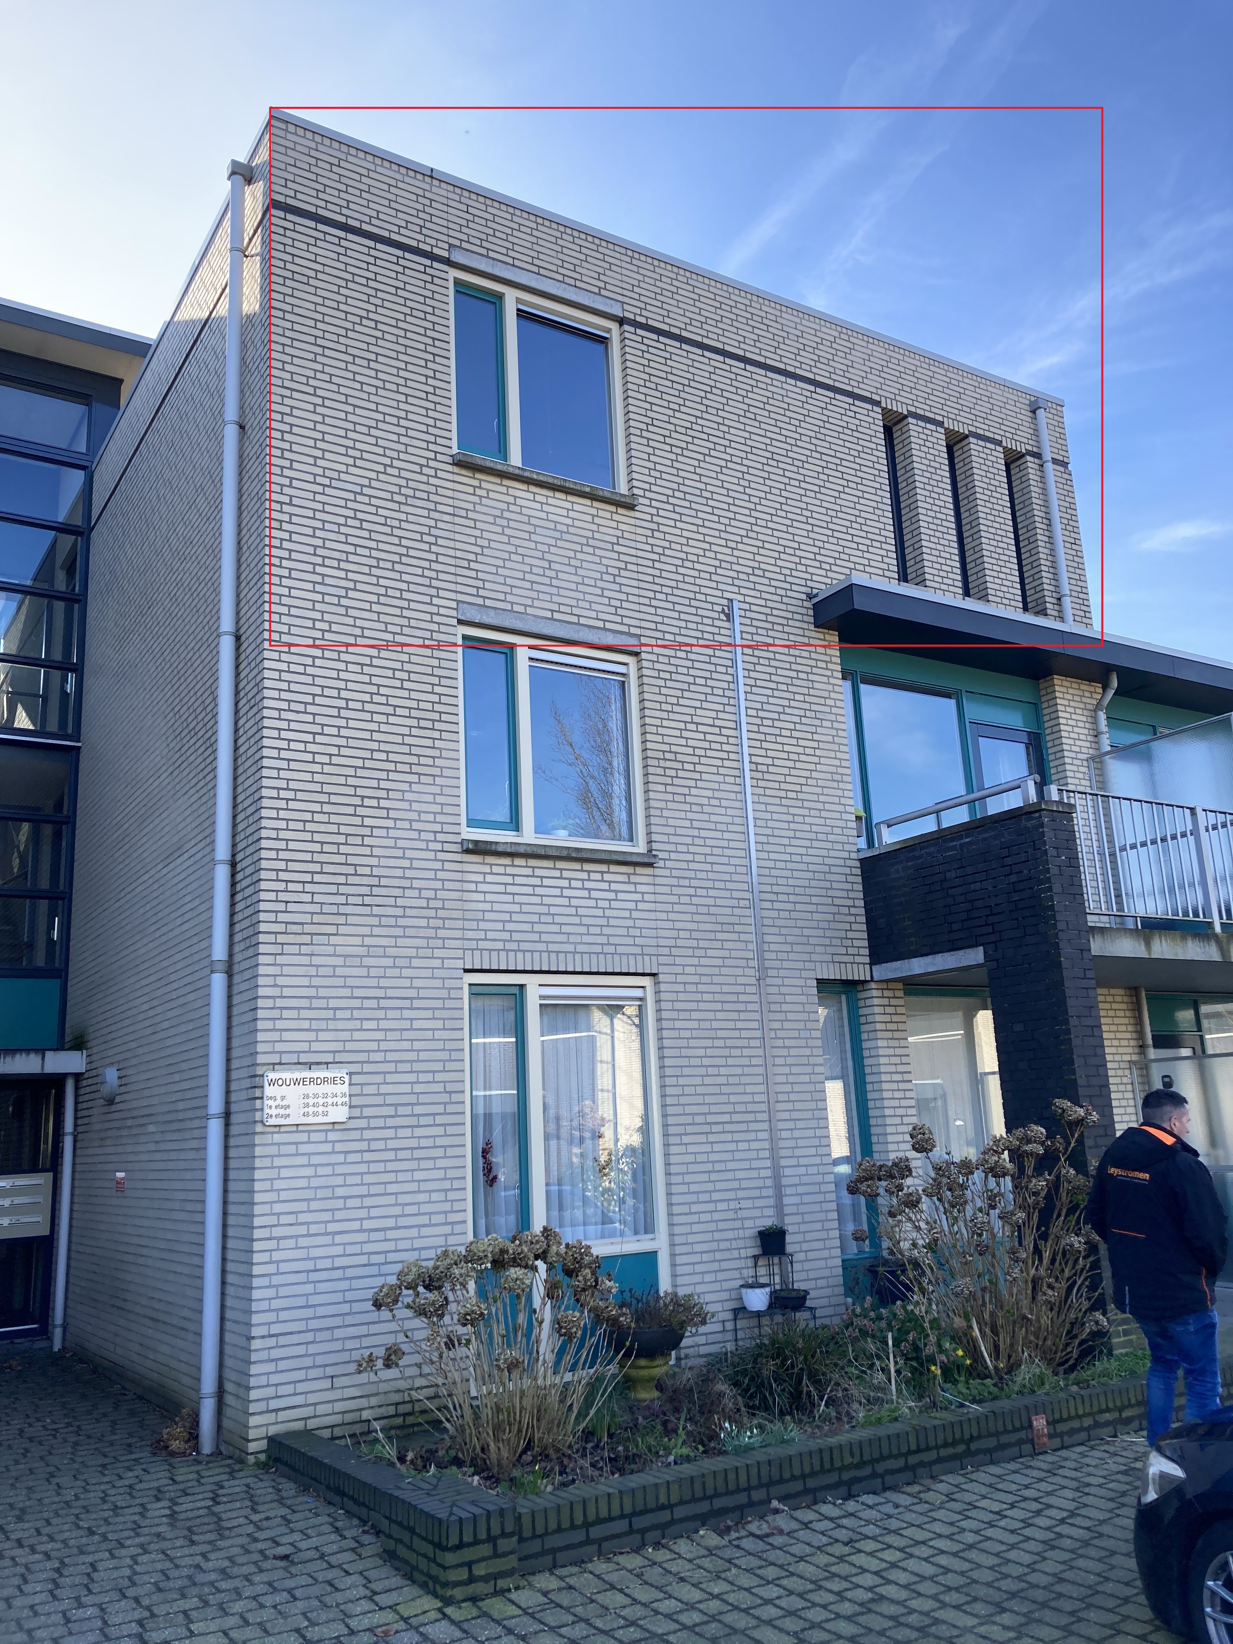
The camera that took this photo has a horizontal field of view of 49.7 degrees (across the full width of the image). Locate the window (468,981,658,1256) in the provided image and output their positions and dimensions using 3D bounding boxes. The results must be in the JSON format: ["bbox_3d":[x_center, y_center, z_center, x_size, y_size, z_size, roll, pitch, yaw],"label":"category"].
[{"bbox_3d":[-0.315,1.911,8.603,1.422,1.794,0.108,6,-16,-32],"label":"window"}]

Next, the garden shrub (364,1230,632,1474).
[{"bbox_3d":[-0.597,2.568,6.542,1.216,1.069,1.118,-3,-13,-1],"label":"garden shrub"}]

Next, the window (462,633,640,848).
[{"bbox_3d":[-0.466,-0.559,9.534,1.420,1.440,0.100,5,-14,-32],"label":"window"}]

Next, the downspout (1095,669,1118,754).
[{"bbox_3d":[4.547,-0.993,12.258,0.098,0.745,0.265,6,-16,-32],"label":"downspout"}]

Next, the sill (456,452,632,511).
[{"bbox_3d":[-0.494,-2.431,9.599,1.494,0.085,0.135,5,-15,-32],"label":"sill"}]

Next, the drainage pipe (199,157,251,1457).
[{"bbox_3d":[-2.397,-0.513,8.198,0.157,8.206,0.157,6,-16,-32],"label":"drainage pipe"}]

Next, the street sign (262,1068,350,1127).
[{"bbox_3d":[-1.791,1.596,7.701,0.508,0.302,0.025,5,-15,-32],"label":"street sign"}]

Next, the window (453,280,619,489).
[{"bbox_3d":[-0.590,-3.217,9.880,1.489,1.481,0.100,5,-15,-32],"label":"window"}]

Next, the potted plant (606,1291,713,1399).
[{"bbox_3d":[0.218,2.956,7.505,0.550,0.625,0.490,5,-15,-32],"label":"potted plant"}]

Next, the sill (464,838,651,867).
[{"bbox_3d":[-0.359,0.218,8.905,1.480,0.080,0.147,6,-16,-32],"label":"sill"}]

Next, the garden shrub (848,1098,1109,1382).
[{"bbox_3d":[2.217,2.545,8.133,1.471,1.569,1.274,6,-16,-32],"label":"garden shrub"}]

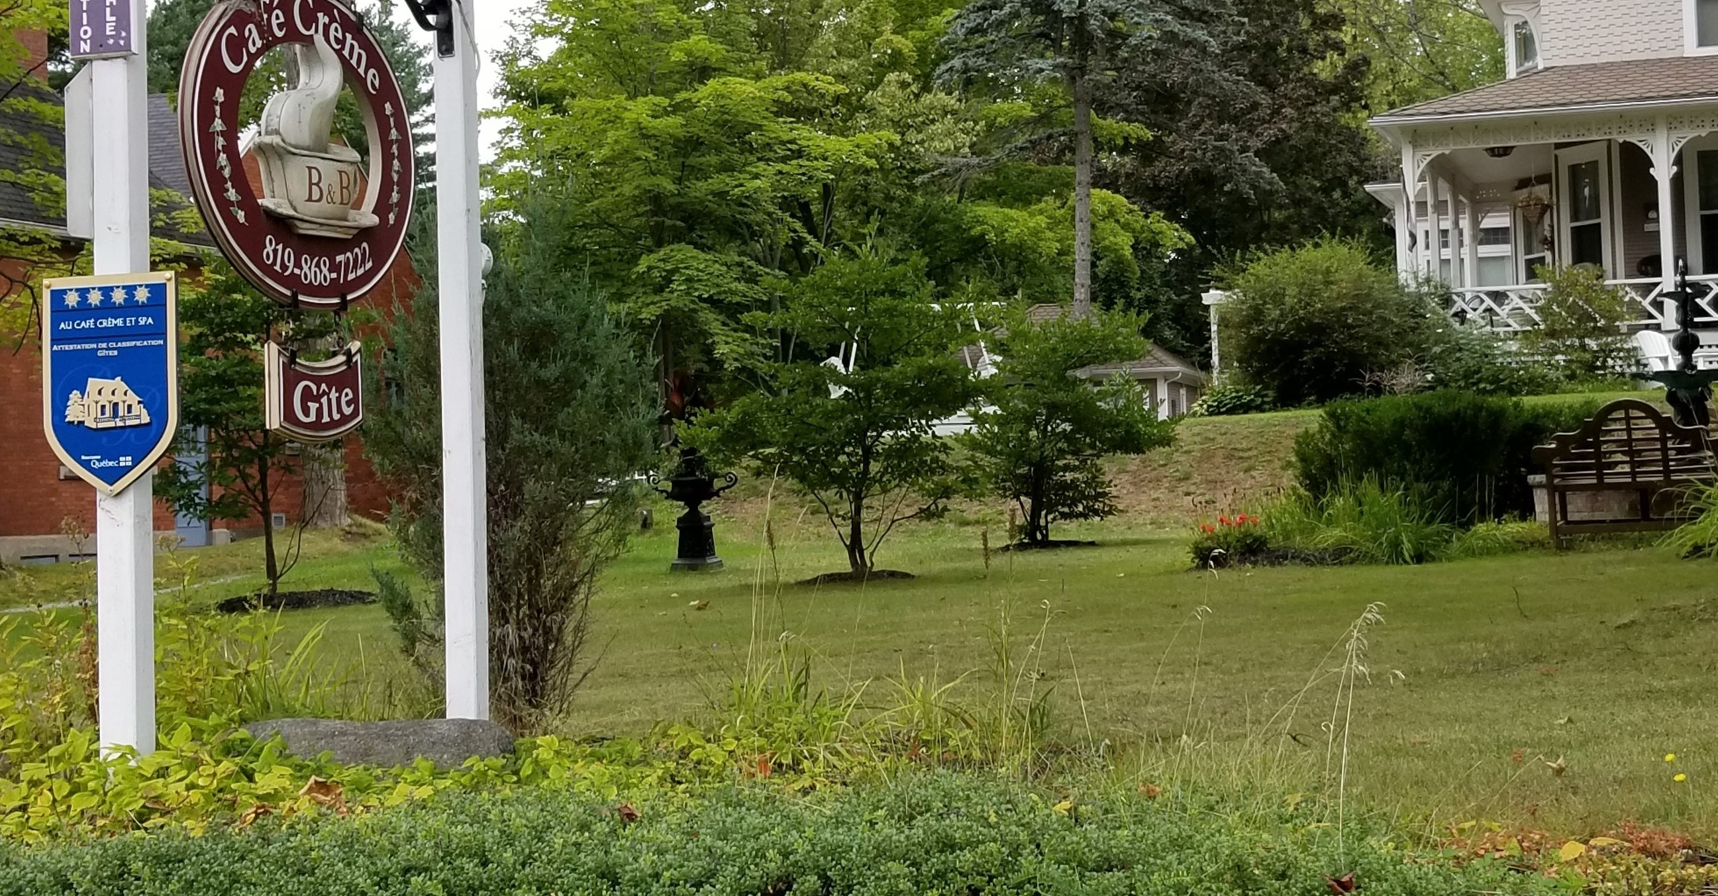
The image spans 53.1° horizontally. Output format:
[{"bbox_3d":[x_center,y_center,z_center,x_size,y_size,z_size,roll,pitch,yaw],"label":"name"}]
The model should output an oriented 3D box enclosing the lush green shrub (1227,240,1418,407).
[{"bbox_3d":[6.008,-1.612,22.300,2.575,2.180,2.400,-2,-2,0],"label":"lush green shrub"}]

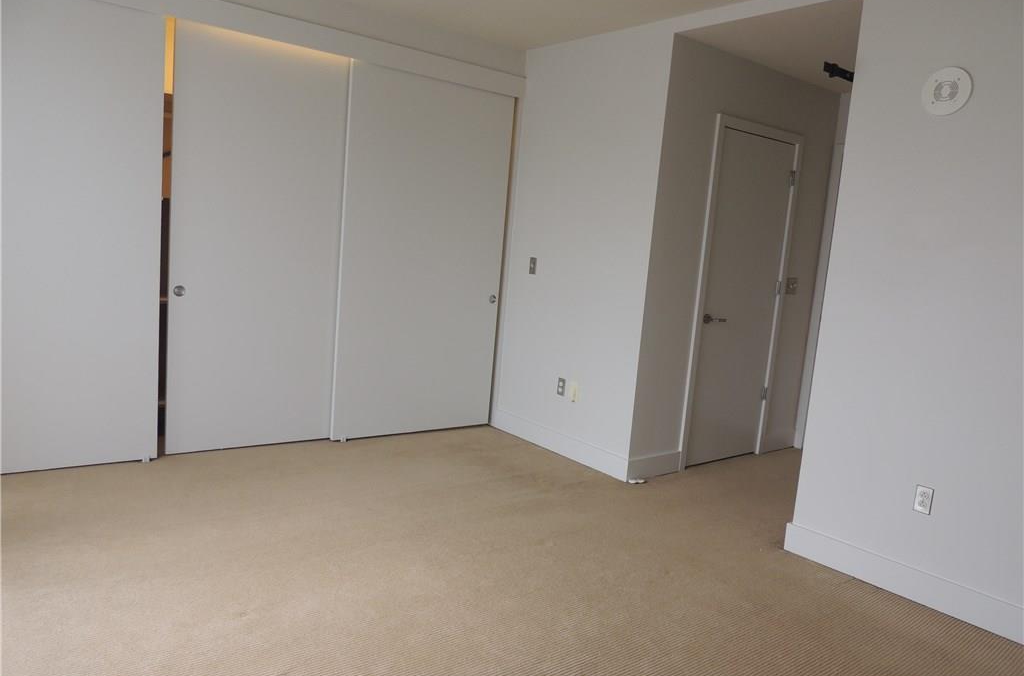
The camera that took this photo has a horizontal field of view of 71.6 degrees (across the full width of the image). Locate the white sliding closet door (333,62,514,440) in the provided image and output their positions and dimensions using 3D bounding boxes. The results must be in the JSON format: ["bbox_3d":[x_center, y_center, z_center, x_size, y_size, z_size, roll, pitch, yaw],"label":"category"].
[{"bbox_3d":[-0.583,-0.523,4.894,1.270,2.402,0.040,-2,10,-39],"label":"white sliding closet door"}]

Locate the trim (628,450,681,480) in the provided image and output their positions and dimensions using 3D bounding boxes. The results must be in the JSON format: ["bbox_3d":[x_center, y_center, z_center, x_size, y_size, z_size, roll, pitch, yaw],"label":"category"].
[{"bbox_3d":[0.898,0.805,4.473,0.472,0.141,0.017,-2,10,-39],"label":"trim"}]

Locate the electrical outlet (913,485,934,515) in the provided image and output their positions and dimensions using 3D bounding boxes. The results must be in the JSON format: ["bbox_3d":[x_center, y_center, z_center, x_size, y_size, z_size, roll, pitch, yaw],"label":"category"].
[{"bbox_3d":[1.747,0.687,3.021,0.010,0.113,0.069,-2,10,-39],"label":"electrical outlet"}]

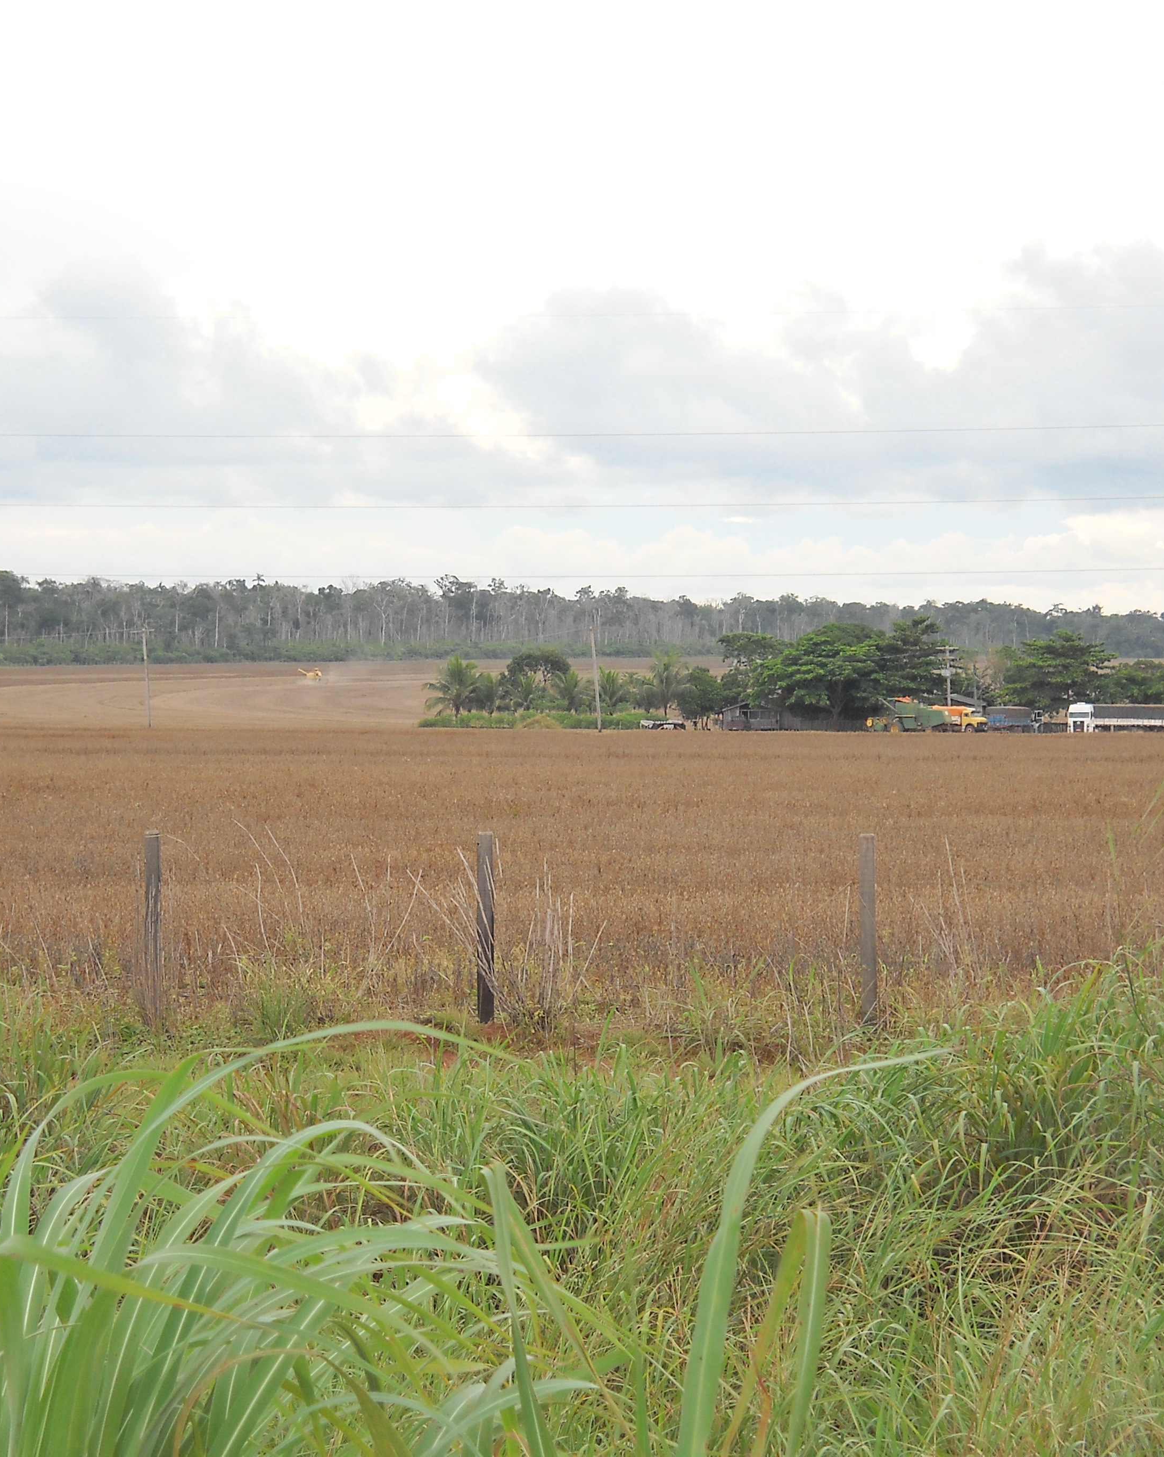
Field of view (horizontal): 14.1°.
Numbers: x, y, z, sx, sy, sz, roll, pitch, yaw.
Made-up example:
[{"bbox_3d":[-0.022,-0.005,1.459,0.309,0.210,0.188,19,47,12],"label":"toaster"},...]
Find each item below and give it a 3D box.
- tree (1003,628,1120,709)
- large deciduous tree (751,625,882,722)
[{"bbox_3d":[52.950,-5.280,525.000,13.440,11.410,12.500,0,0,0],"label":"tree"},{"bbox_3d":[25.950,-5.640,515.000,15.590,11.770,14.500,0,0,0],"label":"large deciduous tree"}]

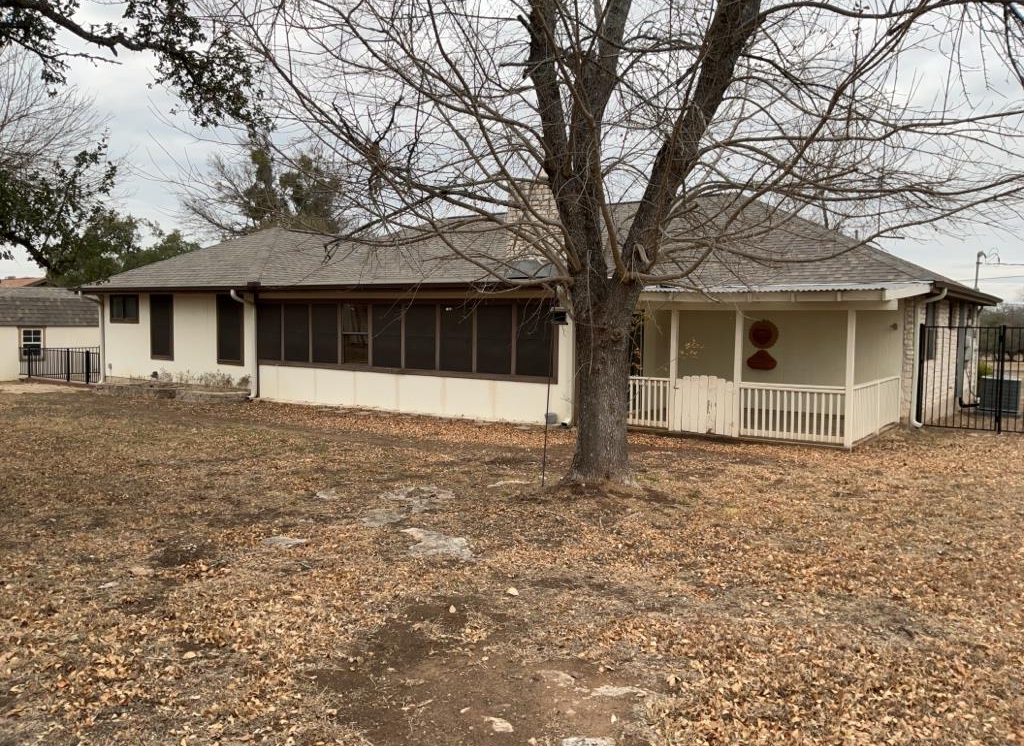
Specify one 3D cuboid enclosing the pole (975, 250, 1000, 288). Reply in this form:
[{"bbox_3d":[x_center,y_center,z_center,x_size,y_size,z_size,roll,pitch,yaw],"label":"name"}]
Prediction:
[{"bbox_3d":[12.774,-2.780,21.456,0.650,1.080,0.150,3,5,35],"label":"pole"}]

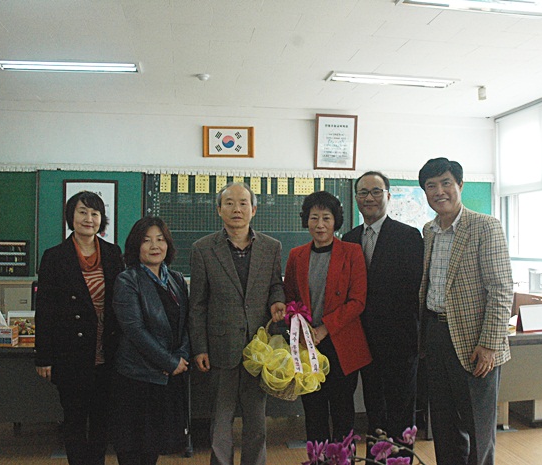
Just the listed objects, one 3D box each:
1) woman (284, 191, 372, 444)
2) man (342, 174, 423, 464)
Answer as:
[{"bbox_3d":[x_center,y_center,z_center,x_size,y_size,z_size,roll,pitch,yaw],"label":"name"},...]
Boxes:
[{"bbox_3d":[0.270,0.608,2.509,0.450,1.616,0.330,0,-1,10],"label":"woman"},{"bbox_3d":[0.568,0.551,2.740,0.500,1.742,0.300,0,-1,12],"label":"man"}]

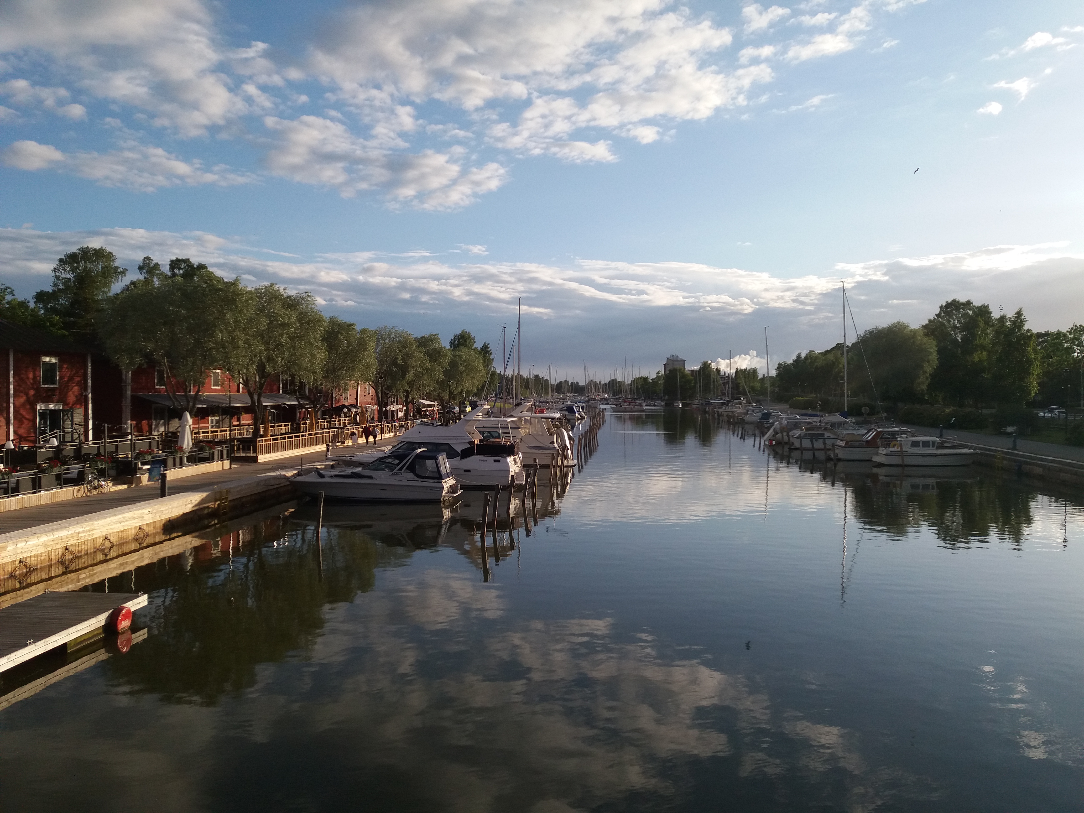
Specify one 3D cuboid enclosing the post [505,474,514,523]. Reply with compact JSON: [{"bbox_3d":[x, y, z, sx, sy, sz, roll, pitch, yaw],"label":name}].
[{"bbox_3d":[-1.409,3.931,38.934,0.260,1.800,0.260,5,0,0],"label":"post"}]

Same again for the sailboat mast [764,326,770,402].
[{"bbox_3d":[38.608,-5.900,149.936,0.250,15.290,0.250,-2,1,0],"label":"sailboat mast"}]

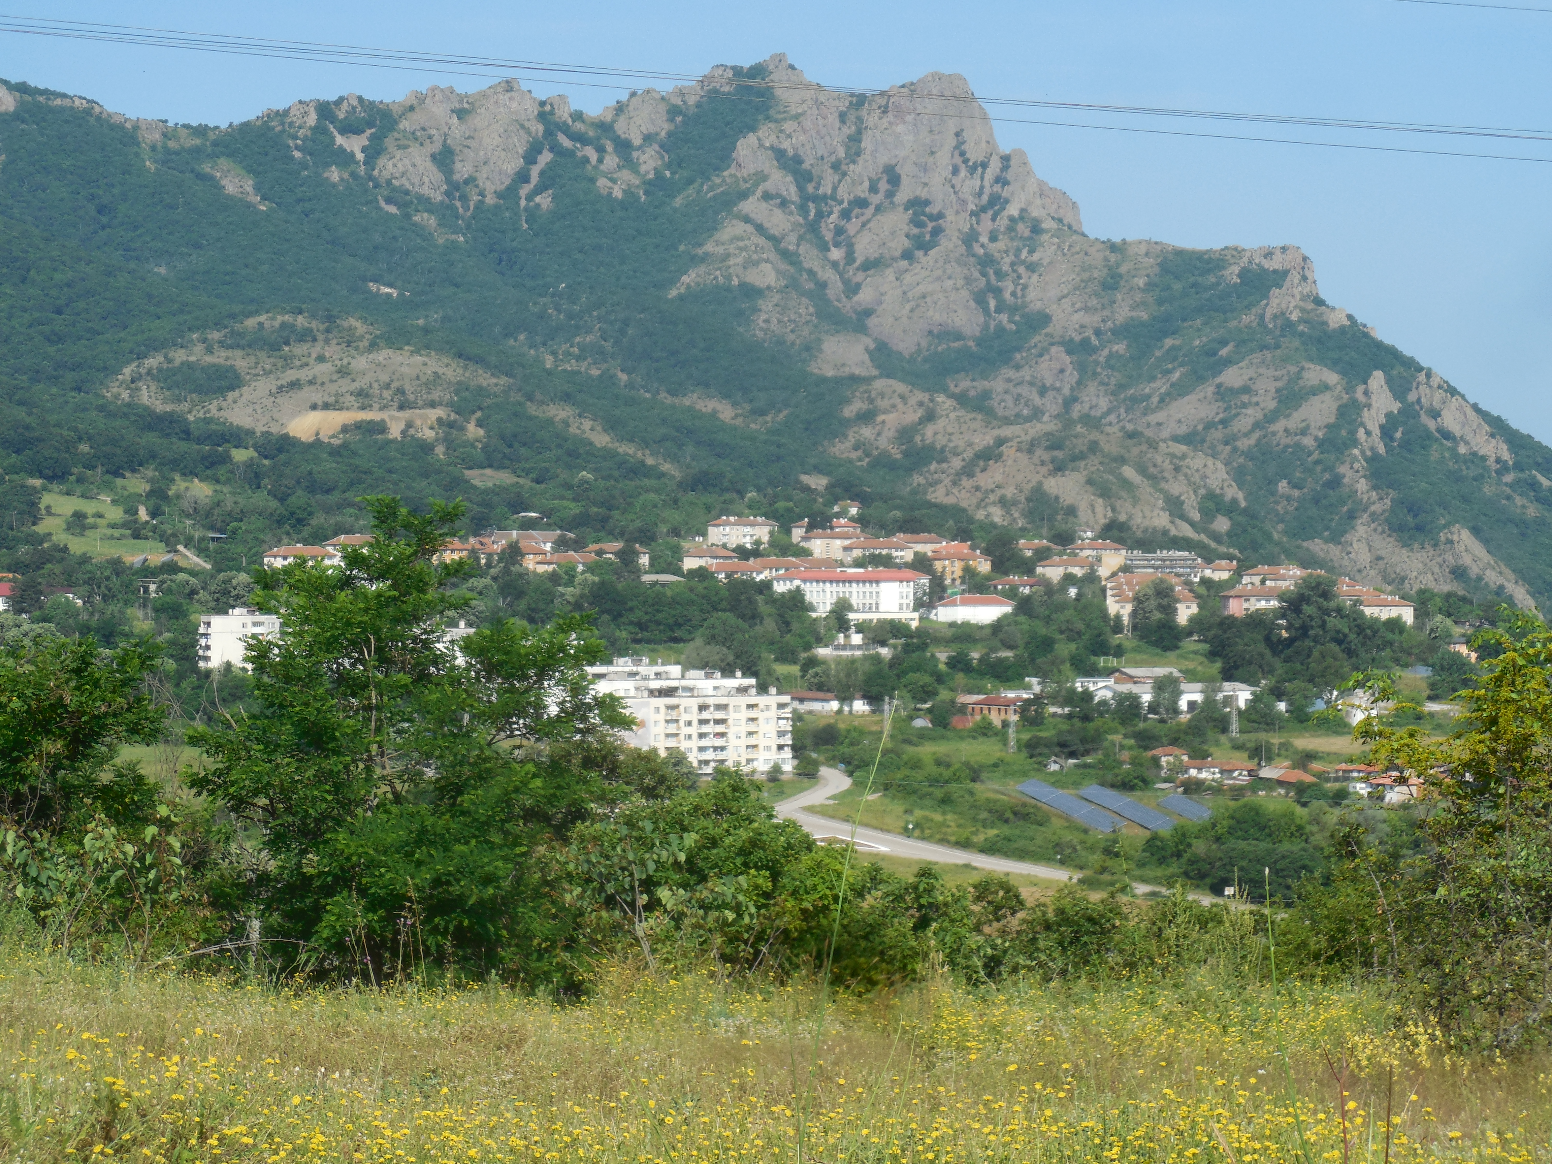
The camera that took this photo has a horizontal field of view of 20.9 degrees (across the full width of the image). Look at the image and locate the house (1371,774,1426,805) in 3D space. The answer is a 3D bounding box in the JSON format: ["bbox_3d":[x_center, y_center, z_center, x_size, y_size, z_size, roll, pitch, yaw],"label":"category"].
[{"bbox_3d":[151.100,50.400,1025.000,12.000,7.400,8.800,0,0,17],"label":"house"}]

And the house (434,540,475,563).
[{"bbox_3d":[-116.600,-10.800,1530.000,13.500,9.300,10.000,0,0,-14],"label":"house"}]

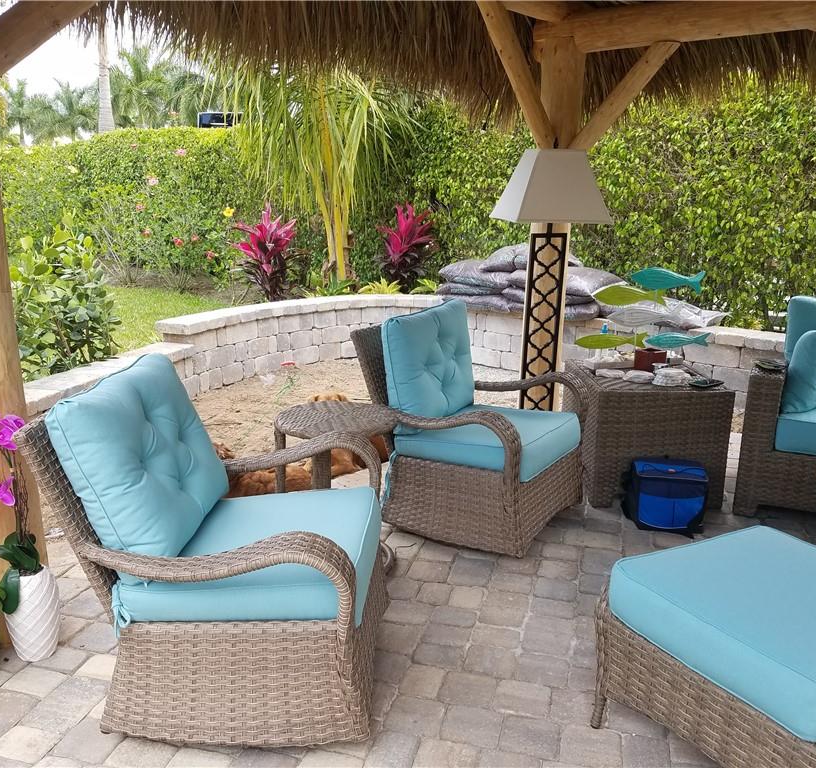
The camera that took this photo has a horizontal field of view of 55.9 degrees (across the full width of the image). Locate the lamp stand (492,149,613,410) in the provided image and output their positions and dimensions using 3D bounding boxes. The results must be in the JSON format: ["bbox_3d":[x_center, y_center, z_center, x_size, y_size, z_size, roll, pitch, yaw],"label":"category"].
[{"bbox_3d":[0.680,-0.337,3.933,0.470,1.670,0.450,-2,14,-10],"label":"lamp stand"}]

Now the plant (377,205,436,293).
[{"bbox_3d":[-0.001,-1.336,8.324,0.640,1.225,0.600,1,14,0],"label":"plant"}]

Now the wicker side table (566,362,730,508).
[{"bbox_3d":[1.116,0.220,3.749,0.640,0.560,0.580,0,16,-4],"label":"wicker side table"}]

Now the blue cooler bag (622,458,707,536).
[{"bbox_3d":[1.161,0.493,3.494,0.295,0.285,0.210,3,14,8],"label":"blue cooler bag"}]

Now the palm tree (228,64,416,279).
[{"bbox_3d":[-0.900,-2.118,8.338,1.950,2.850,1.900,1,14,0],"label":"palm tree"}]

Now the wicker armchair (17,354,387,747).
[{"bbox_3d":[-0.484,0.431,2.222,0.880,0.930,0.700,2,16,2],"label":"wicker armchair"}]

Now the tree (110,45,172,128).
[{"bbox_3d":[-10.317,-10.325,30.393,2.900,5.710,2.900,1,16,0],"label":"tree"}]

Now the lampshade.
[{"bbox_3d":[0.699,-0.961,3.777,0.460,0.355,0.450,-2,14,-10],"label":"lampshade"}]

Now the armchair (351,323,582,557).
[{"bbox_3d":[0.291,0.163,3.477,0.880,0.910,0.720,10,17,32],"label":"armchair"}]

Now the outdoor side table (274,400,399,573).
[{"bbox_3d":[-0.283,0.395,3.089,0.490,0.530,0.490,1,16,0],"label":"outdoor side table"}]

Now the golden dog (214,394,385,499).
[{"bbox_3d":[-0.486,0.300,3.625,0.870,0.410,0.400,-6,18,-24],"label":"golden dog"}]

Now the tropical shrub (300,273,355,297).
[{"bbox_3d":[-0.828,-0.887,7.975,0.540,0.500,0.520,1,14,0],"label":"tropical shrub"}]

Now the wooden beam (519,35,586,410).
[{"bbox_3d":[0.709,-0.654,3.938,0.220,2.120,0.220,1,16,0],"label":"wooden beam"}]

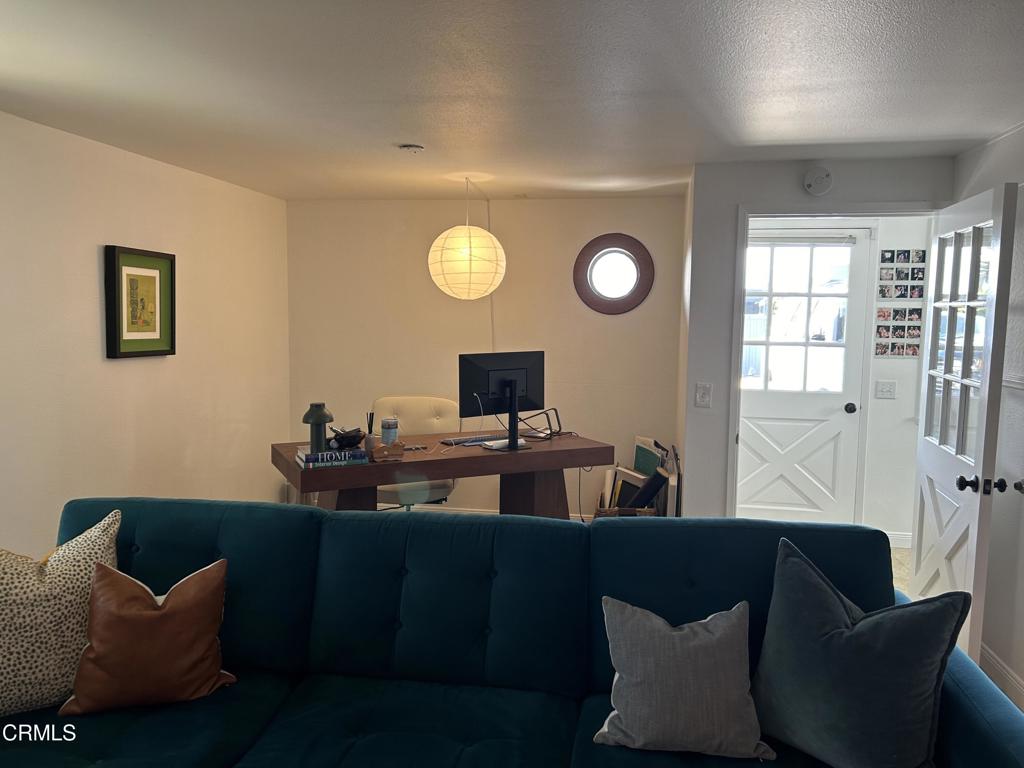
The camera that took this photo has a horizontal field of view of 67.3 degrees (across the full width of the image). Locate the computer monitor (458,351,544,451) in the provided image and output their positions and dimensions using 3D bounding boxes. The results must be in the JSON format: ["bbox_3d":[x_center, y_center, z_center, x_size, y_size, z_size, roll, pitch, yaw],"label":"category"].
[{"bbox_3d":[-0.017,0.098,4.390,0.595,0.545,0.200,-3,6,-35],"label":"computer monitor"}]

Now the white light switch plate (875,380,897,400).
[{"bbox_3d":[2.404,0.041,4.944,0.120,0.117,0.012,2,6,9],"label":"white light switch plate"}]

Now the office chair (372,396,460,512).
[{"bbox_3d":[-0.588,0.598,4.661,0.580,0.990,0.600,0,5,-8],"label":"office chair"}]

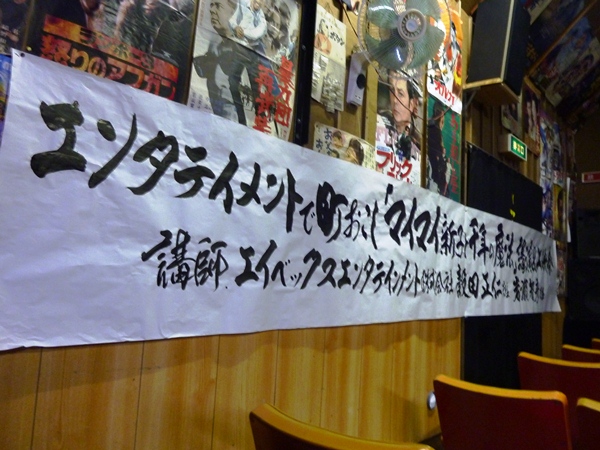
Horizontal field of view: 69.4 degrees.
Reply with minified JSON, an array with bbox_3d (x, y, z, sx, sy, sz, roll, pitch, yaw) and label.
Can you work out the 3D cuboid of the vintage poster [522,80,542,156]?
[{"bbox_3d":[2.404,-1.074,4.483,0.020,0.699,0.518,-3,-9,44],"label":"vintage poster"}]

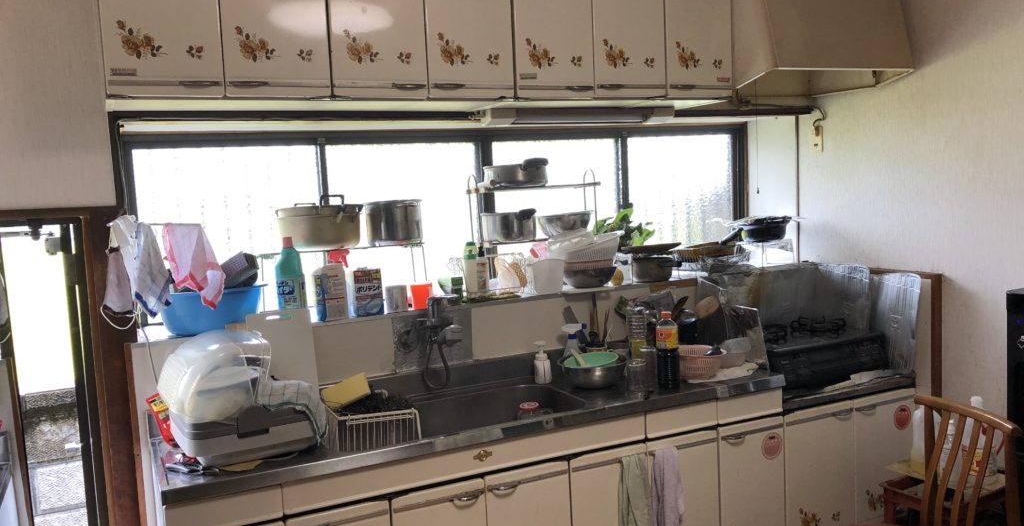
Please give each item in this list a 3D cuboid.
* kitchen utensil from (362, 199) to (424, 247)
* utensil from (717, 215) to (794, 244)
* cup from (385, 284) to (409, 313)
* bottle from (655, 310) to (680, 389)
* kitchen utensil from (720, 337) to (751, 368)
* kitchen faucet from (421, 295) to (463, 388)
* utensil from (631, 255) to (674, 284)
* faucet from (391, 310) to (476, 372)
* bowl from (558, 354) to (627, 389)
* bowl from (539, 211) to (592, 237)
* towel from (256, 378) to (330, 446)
[{"bbox_3d":[-0.437,-0.148,3.066,0.205,0.160,0.205,-3,5,0],"label":"kitchen utensil"},{"bbox_3d":[1.068,-0.143,3.674,0.350,0.100,0.207,-5,6,-25],"label":"utensil"},{"bbox_3d":[-0.413,0.126,2.969,0.079,0.094,0.079,-3,5,0],"label":"cup"},{"bbox_3d":[0.553,0.304,2.925,0.080,0.268,0.080,-2,6,0],"label":"bottle"},{"bbox_3d":[0.861,0.351,3.211,0.140,0.080,0.140,-5,6,-25],"label":"kitchen utensil"},{"bbox_3d":[-0.250,0.275,2.896,0.135,0.320,0.190,-5,6,-25],"label":"kitchen faucet"},{"bbox_3d":[0.598,0.023,3.535,0.170,0.102,0.170,-3,5,0],"label":"utensil"},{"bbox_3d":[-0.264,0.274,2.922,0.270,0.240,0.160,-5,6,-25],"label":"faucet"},{"bbox_3d":[0.295,0.395,3.010,0.253,0.092,0.253,-2,6,0],"label":"bowl"},{"bbox_3d":[0.214,-0.149,3.275,0.215,0.092,0.215,-3,6,0],"label":"bowl"},{"bbox_3d":[-0.685,0.458,2.551,0.180,0.133,0.310,-5,6,-25],"label":"towel"}]

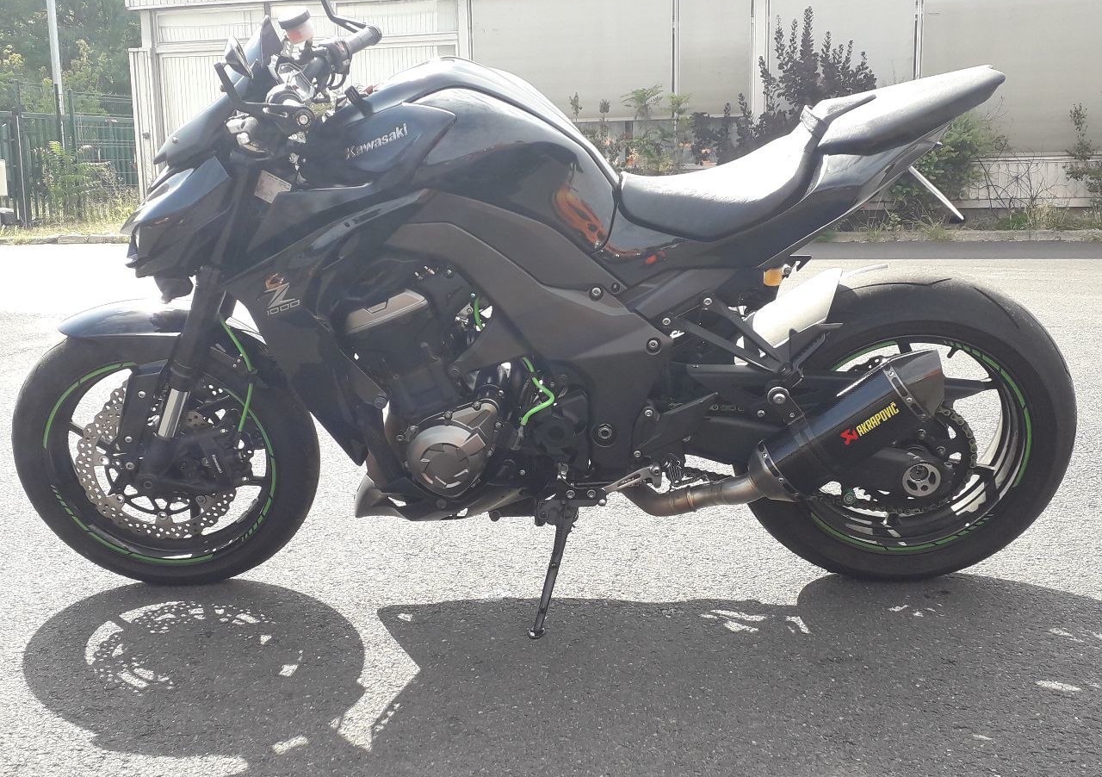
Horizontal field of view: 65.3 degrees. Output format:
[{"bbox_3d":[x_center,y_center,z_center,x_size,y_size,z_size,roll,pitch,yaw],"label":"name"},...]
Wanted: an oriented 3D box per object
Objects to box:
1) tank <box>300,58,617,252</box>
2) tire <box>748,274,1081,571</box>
[{"bbox_3d":[-0.153,-0.422,1.537,0.550,0.320,0.380,-1,23,7],"label":"tank"},{"bbox_3d":[0.665,0.085,1.665,0.622,0.622,0.190,-1,23,7],"label":"tire"}]

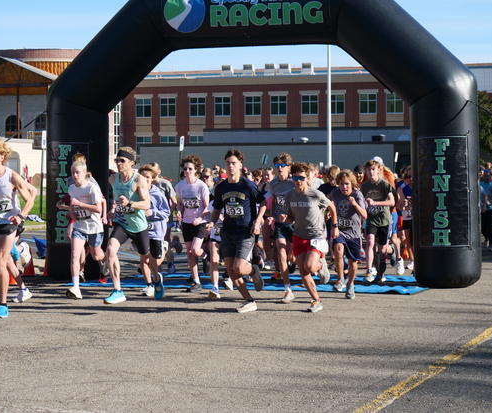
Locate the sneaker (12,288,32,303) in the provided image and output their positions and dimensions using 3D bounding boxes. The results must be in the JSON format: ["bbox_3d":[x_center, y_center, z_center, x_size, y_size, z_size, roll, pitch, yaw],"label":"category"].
[{"bbox_3d":[-2.535,1.009,16.224,0.100,0.125,0.280,1,13,40],"label":"sneaker"}]

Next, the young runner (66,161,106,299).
[{"bbox_3d":[-1.871,0.267,16.815,0.480,1.604,0.850,1,1,28],"label":"young runner"}]

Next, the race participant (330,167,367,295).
[{"bbox_3d":[1.209,0.318,16.864,0.460,1.500,0.680,0,1,14],"label":"race participant"}]

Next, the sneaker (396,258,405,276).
[{"bbox_3d":[2.259,0.885,20.916,0.100,0.130,0.280,0,31,10],"label":"sneaker"}]

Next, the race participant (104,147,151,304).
[{"bbox_3d":[-1.298,0.201,16.199,0.540,1.759,1.000,1,1,33],"label":"race participant"}]

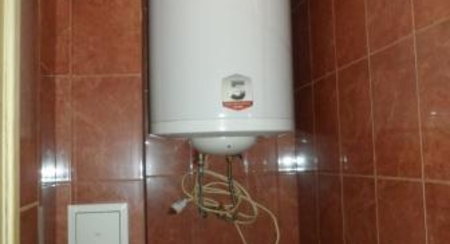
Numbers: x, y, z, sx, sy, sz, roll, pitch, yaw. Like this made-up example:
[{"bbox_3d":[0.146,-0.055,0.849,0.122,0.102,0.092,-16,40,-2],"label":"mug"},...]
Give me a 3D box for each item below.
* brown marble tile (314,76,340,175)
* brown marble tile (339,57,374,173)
[{"bbox_3d":[0.319,0.009,1.396,0.010,0.298,0.195,-1,-5,-10],"label":"brown marble tile"},{"bbox_3d":[0.355,-0.007,1.222,0.010,0.301,0.199,-1,-5,-10],"label":"brown marble tile"}]

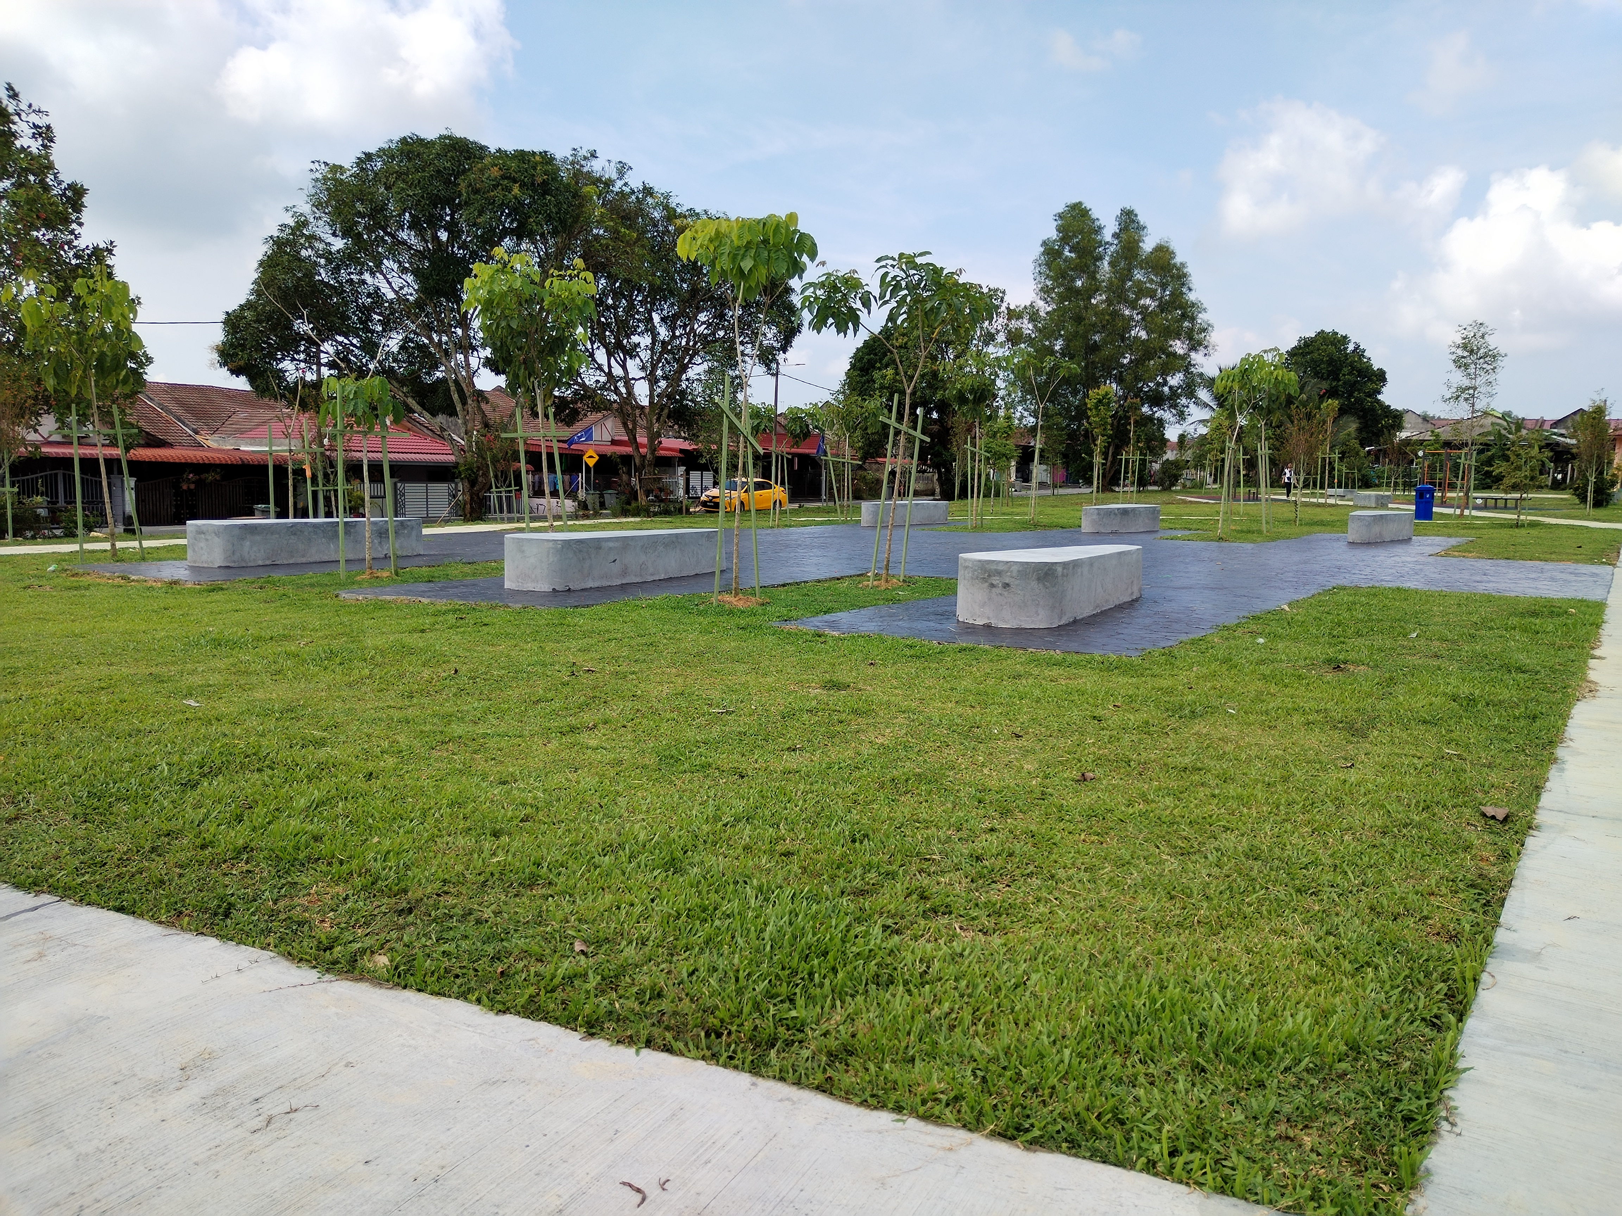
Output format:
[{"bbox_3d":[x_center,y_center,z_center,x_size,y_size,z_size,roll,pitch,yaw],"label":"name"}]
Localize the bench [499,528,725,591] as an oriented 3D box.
[{"bbox_3d":[-2.063,-0.560,13.323,0.880,0.520,2.950,5,8,34],"label":"bench"}]

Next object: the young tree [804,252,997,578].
[{"bbox_3d":[0.942,-1.998,12.842,2.030,3.434,1.726,0,6,0],"label":"young tree"}]

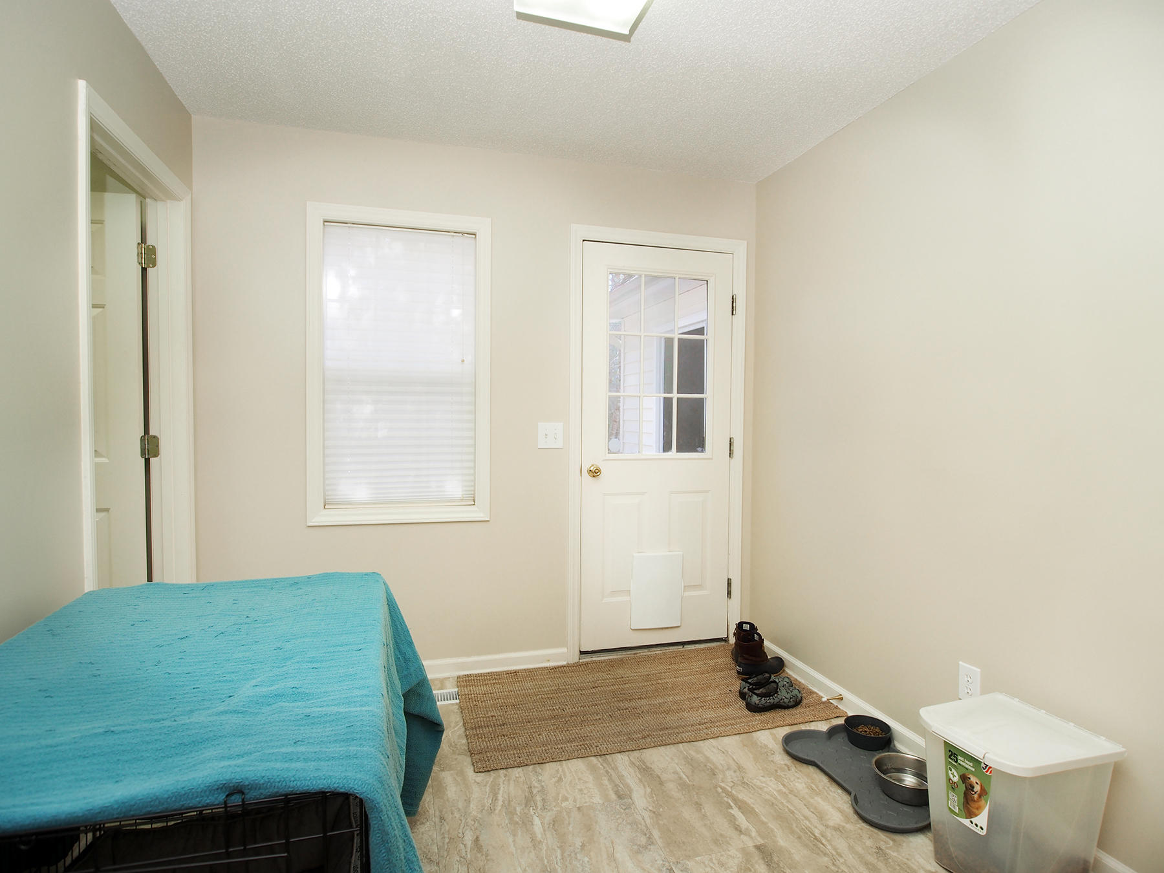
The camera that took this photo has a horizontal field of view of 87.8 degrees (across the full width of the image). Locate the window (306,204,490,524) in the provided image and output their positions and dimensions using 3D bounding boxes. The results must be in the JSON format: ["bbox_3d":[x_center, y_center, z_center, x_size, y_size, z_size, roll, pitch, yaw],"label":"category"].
[{"bbox_3d":[-0.815,-0.306,2.754,0.787,1.397,0.100,0,2,-16],"label":"window"}]

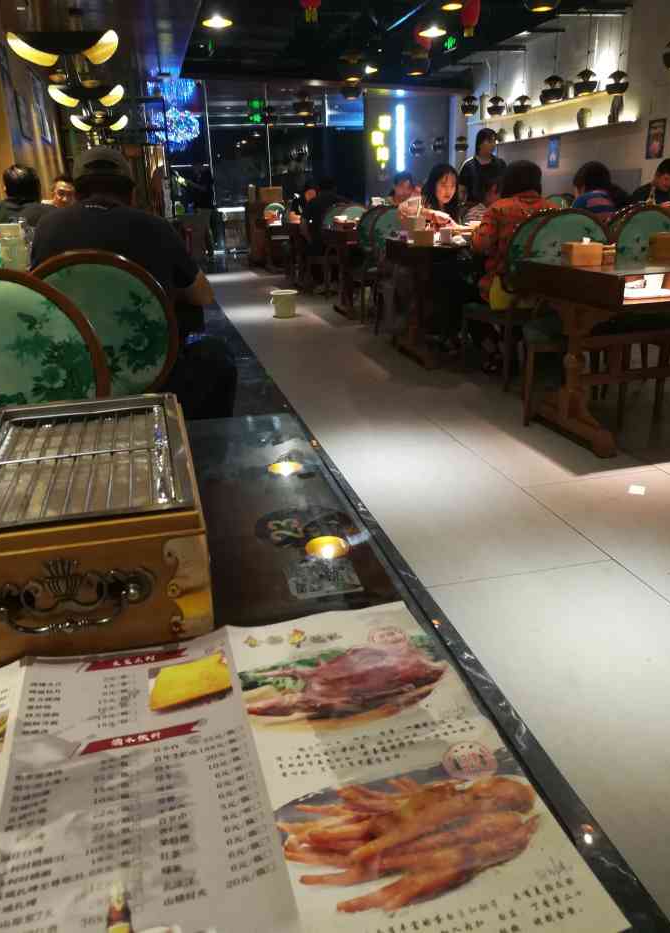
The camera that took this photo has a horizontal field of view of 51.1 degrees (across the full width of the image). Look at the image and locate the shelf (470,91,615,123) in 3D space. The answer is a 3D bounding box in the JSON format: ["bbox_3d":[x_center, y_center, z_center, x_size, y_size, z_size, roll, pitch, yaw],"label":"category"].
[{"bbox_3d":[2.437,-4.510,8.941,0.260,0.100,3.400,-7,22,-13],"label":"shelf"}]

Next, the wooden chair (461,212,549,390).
[{"bbox_3d":[1.079,-0.995,4.133,0.500,0.970,0.560,-11,23,-22],"label":"wooden chair"}]

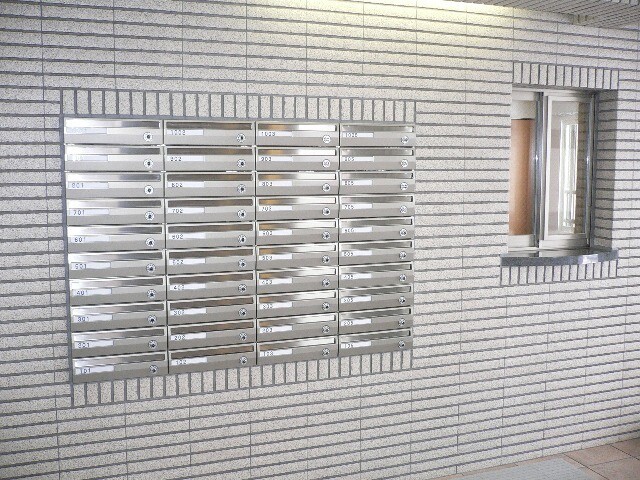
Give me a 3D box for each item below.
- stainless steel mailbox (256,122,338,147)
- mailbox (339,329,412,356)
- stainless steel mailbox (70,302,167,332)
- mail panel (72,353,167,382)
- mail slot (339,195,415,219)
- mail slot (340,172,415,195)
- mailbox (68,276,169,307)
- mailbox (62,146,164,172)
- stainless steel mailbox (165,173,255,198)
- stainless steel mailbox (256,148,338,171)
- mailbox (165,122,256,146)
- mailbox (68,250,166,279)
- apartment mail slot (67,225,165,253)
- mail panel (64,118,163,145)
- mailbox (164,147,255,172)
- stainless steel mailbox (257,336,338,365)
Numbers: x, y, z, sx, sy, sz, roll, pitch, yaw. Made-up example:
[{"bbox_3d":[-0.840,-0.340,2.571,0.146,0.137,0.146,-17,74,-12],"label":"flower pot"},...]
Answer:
[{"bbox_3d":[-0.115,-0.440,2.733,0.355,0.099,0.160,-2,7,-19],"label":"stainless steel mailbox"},{"bbox_3d":[0.222,0.444,2.913,0.352,0.098,0.150,-2,7,-20],"label":"mailbox"},{"bbox_3d":[-0.783,0.289,2.528,0.356,0.099,0.100,-2,7,-20],"label":"stainless steel mailbox"},{"bbox_3d":[-0.783,0.488,2.550,0.356,0.099,0.100,-2,7,-20],"label":"mail panel"},{"bbox_3d":[0.223,-0.151,2.845,0.352,0.098,0.150,-2,7,-20],"label":"mail slot"},{"bbox_3d":[0.223,-0.250,2.834,0.352,0.098,0.150,-2,7,-20],"label":"mail slot"},{"bbox_3d":[-0.783,0.189,2.517,0.356,0.099,0.100,-2,7,-20],"label":"mailbox"},{"bbox_3d":[-0.782,-0.309,2.463,0.356,0.099,0.100,-2,7,-20],"label":"mailbox"},{"bbox_3d":[-0.444,-0.222,2.595,0.356,0.099,0.100,-2,7,-20],"label":"stainless steel mailbox"},{"bbox_3d":[-0.113,-0.337,2.702,0.352,0.098,0.150,-2,7,-20],"label":"stainless steel mailbox"},{"bbox_3d":[-0.444,-0.421,2.574,0.356,0.099,0.100,-2,7,-20],"label":"mailbox"},{"bbox_3d":[-0.797,0.086,2.562,0.355,0.099,0.160,-2,7,-19],"label":"mailbox"},{"bbox_3d":[-0.797,-0.015,2.551,0.355,0.099,0.160,-2,7,-19],"label":"apartment mail slot"},{"bbox_3d":[-0.782,-0.409,2.452,0.356,0.099,0.100,-2,7,-20],"label":"mail panel"},{"bbox_3d":[-0.456,-0.327,2.630,0.355,0.099,0.160,-2,7,-19],"label":"mailbox"},{"bbox_3d":[-0.116,0.460,2.838,0.355,0.099,0.160,-2,7,-19],"label":"stainless steel mailbox"}]

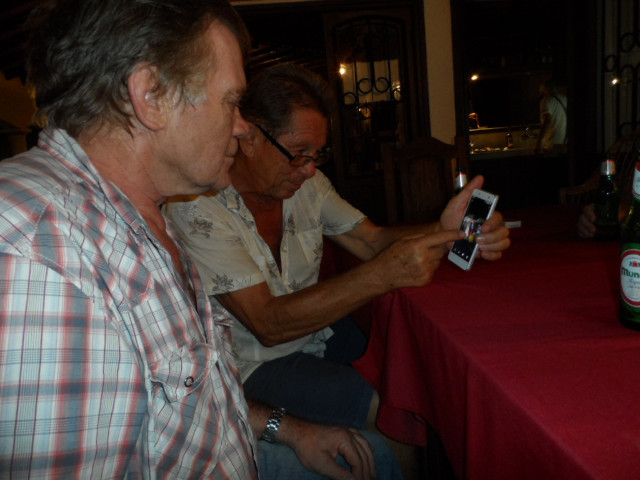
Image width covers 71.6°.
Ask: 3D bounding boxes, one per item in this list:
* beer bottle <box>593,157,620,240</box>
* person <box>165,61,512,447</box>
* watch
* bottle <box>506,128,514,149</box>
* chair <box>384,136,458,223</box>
[{"bbox_3d":[0.805,-0.122,1.240,0.062,0.233,0.062,-6,9,0],"label":"beer bottle"},{"bbox_3d":[0.005,0.270,0.960,0.700,1.220,0.550,1,11,35],"label":"person"},{"bbox_3d":[-0.075,0.298,0.715,0.036,0.058,0.065,21,-25,12],"label":"watch"},{"bbox_3d":[2.104,-1.121,4.900,0.068,0.225,0.068,-6,9,0],"label":"bottle"},{"bbox_3d":[0.640,0.030,2.360,0.470,1.100,0.500,-6,9,0],"label":"chair"}]

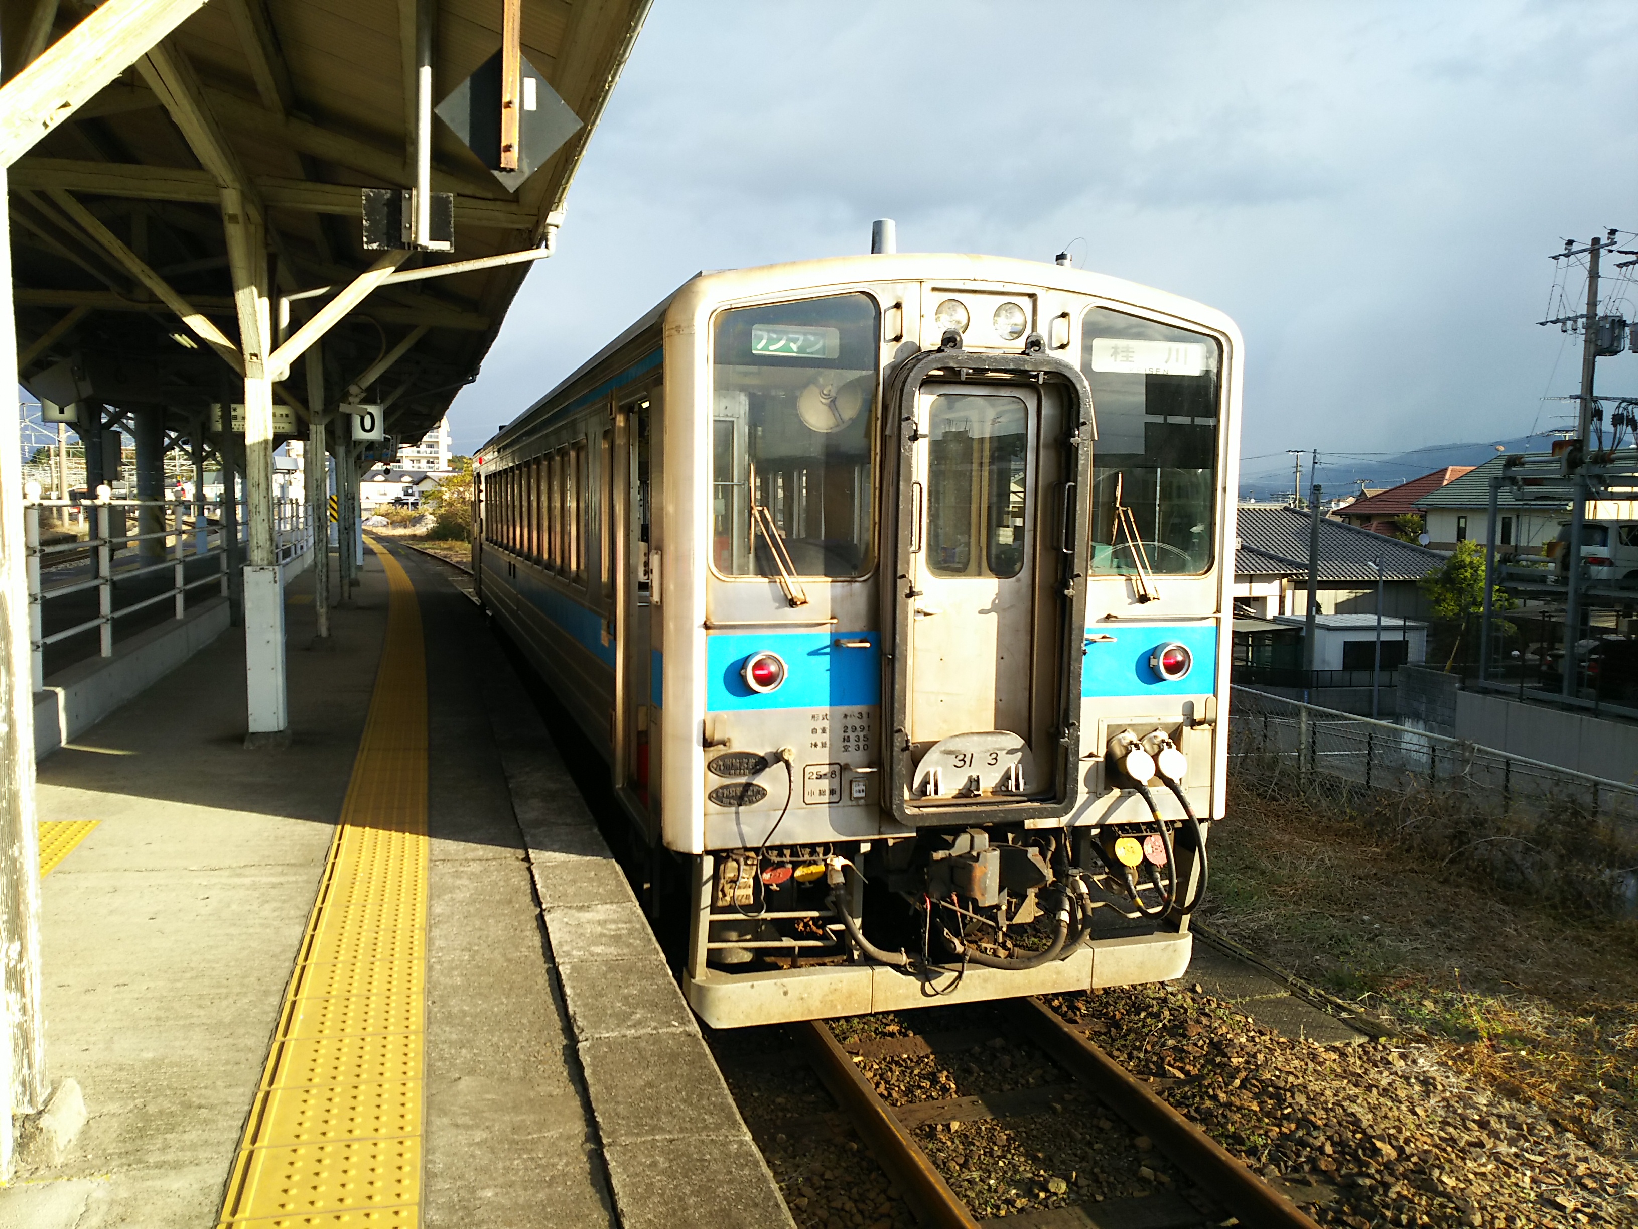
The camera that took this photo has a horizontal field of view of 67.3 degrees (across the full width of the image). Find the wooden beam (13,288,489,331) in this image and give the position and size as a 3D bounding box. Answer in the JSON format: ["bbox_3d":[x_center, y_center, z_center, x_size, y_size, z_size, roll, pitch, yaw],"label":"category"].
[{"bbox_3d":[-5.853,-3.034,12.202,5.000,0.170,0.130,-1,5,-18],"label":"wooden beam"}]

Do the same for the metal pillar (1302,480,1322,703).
[{"bbox_3d":[14.006,-0.565,35.067,0.250,6.500,0.250,-1,5,-19],"label":"metal pillar"}]

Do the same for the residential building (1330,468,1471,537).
[{"bbox_3d":[31.482,-3.346,62.918,9.200,8.200,8.000,-3,6,-38],"label":"residential building"}]

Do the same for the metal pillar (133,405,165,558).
[{"bbox_3d":[-12.446,-2.305,22.897,0.470,3.250,0.470,-1,5,-19],"label":"metal pillar"}]

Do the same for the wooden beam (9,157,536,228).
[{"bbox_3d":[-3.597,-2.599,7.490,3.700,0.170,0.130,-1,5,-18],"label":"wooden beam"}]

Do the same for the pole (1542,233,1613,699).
[{"bbox_3d":[19.067,-3.698,30.783,0.800,11.900,1.800,-2,5,-24],"label":"pole"}]

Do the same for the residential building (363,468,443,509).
[{"bbox_3d":[-55.443,-16.217,163.256,10.700,6.200,8.500,0,5,-9],"label":"residential building"}]

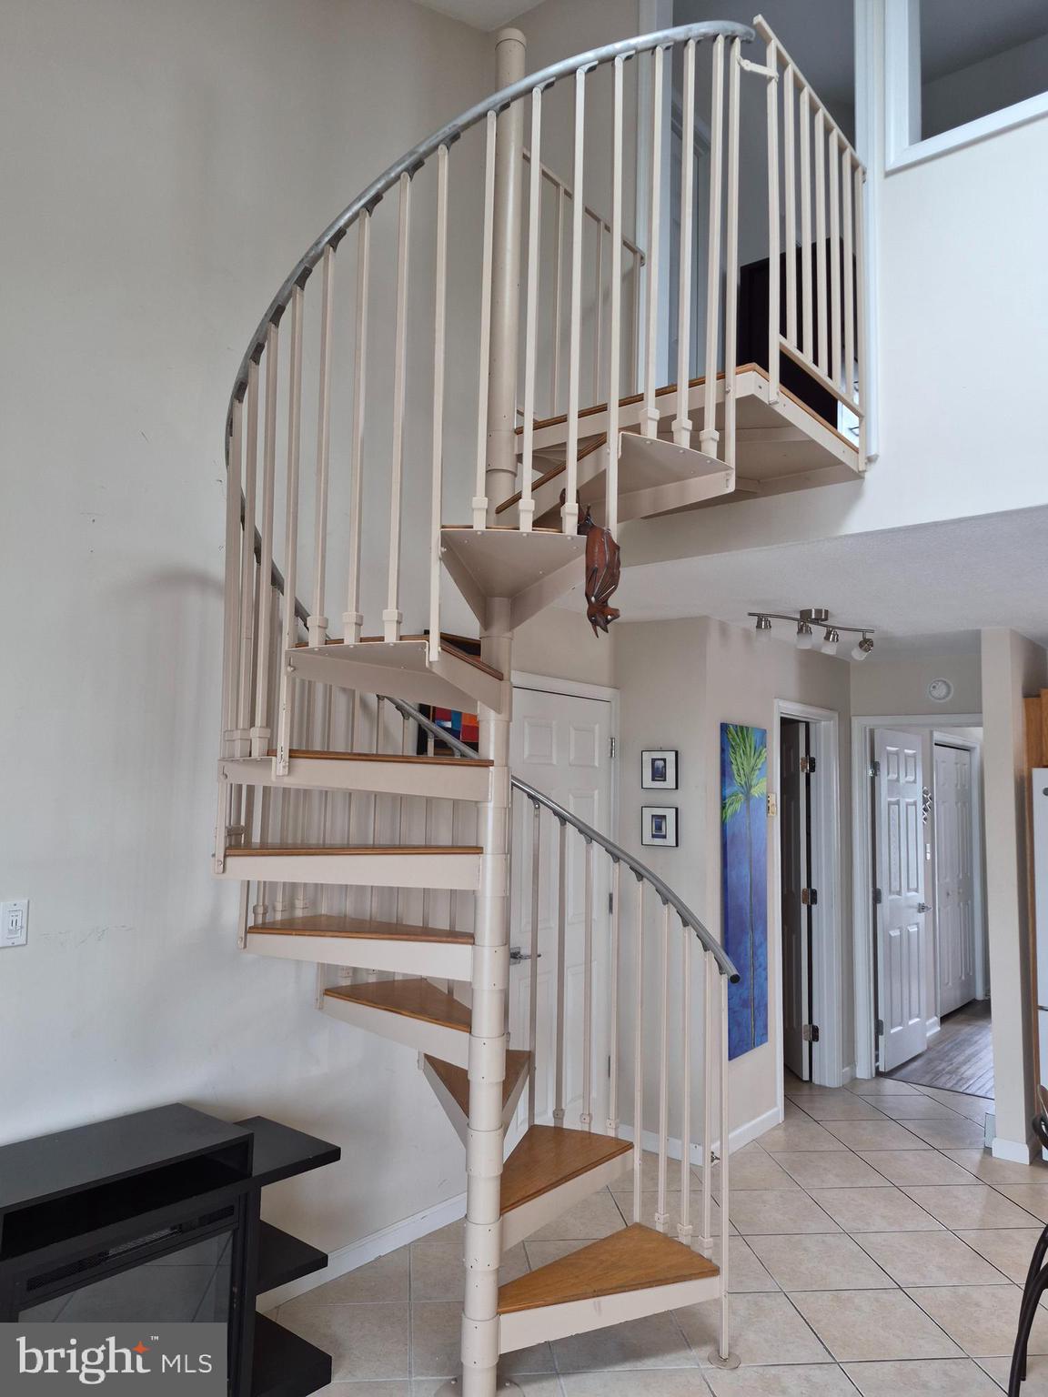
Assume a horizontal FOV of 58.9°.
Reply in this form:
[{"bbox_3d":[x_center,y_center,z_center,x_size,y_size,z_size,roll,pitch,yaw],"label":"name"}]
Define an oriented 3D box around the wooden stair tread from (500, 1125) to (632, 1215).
[{"bbox_3d":[0.060,1.435,2.826,0.352,0.028,0.664,-2,-7,26],"label":"wooden stair tread"}]

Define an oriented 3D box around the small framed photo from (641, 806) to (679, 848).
[{"bbox_3d":[0.636,0.604,4.359,0.187,0.180,0.022,-4,-8,40],"label":"small framed photo"}]

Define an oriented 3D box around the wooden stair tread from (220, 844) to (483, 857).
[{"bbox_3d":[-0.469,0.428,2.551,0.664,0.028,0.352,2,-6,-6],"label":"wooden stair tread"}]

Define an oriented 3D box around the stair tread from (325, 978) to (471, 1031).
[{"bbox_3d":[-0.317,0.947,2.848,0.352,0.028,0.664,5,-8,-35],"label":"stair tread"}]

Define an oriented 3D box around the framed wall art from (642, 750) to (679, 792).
[{"bbox_3d":[0.641,0.339,4.388,0.187,0.182,0.022,-4,-8,40],"label":"framed wall art"}]

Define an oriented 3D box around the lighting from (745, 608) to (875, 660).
[{"bbox_3d":[1.283,-0.287,4.106,0.752,0.190,0.130,4,-7,-27],"label":"lighting"}]

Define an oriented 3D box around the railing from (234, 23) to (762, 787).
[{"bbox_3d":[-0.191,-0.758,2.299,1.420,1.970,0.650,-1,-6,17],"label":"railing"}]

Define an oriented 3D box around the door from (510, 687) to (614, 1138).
[{"bbox_3d":[0.149,1.008,4.114,0.040,2.035,0.770,-4,-8,40],"label":"door"}]

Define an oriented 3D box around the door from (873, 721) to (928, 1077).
[{"bbox_3d":[2.392,1.246,5.903,0.036,2.035,0.740,-4,-8,40],"label":"door"}]

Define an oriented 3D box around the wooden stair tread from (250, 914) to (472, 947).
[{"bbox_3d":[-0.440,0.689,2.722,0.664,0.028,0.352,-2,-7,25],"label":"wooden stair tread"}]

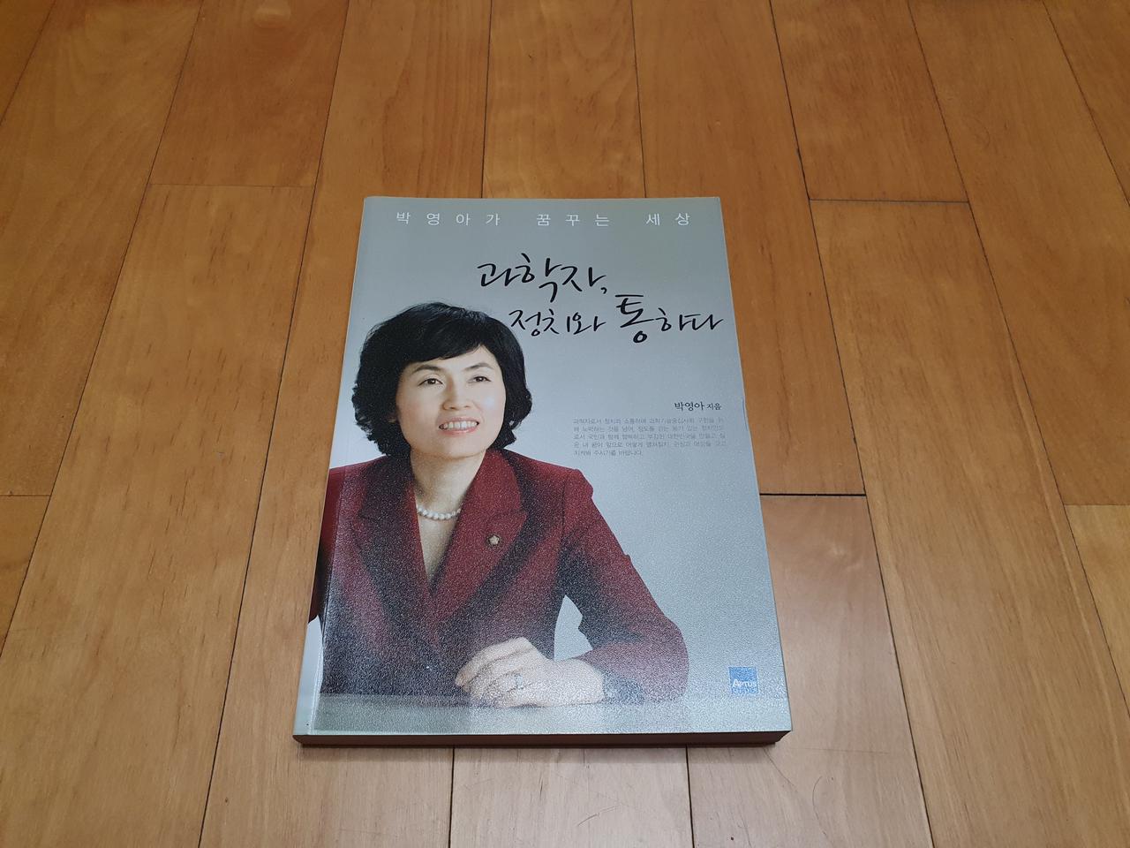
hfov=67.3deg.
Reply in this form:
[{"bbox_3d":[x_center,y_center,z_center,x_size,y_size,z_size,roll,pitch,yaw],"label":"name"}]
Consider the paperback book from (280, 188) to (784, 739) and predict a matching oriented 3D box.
[{"bbox_3d":[-0.008,0.003,0.320,0.153,0.017,0.220,0,62,-2],"label":"paperback book"}]

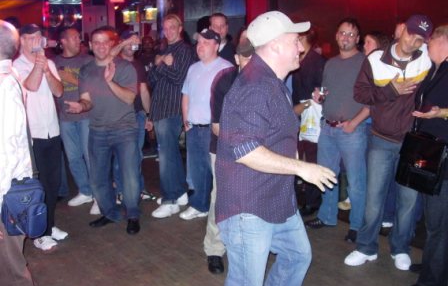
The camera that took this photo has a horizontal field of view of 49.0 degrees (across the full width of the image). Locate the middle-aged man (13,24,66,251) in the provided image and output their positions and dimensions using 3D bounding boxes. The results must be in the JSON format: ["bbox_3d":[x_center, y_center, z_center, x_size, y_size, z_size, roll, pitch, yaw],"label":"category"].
[{"bbox_3d":[-1.436,-0.048,3.870,0.470,1.750,0.430,-11,16,-42],"label":"middle-aged man"}]

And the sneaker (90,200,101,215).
[{"bbox_3d":[-1.230,0.599,4.780,0.110,0.120,0.290,-2,12,-8],"label":"sneaker"}]

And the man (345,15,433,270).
[{"bbox_3d":[1.175,0.010,3.514,0.620,1.780,0.420,2,12,11],"label":"man"}]

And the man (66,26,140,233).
[{"bbox_3d":[-1.012,-0.115,4.200,0.620,1.750,0.450,-1,12,-6],"label":"man"}]

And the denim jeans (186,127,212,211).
[{"bbox_3d":[-0.191,0.210,4.585,0.400,0.860,0.320,5,13,24],"label":"denim jeans"}]

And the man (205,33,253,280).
[{"bbox_3d":[0.101,0.071,3.440,0.540,1.690,0.360,-1,12,-6],"label":"man"}]

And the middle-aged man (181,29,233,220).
[{"bbox_3d":[-0.151,-0.167,4.508,0.510,1.730,0.340,5,13,24],"label":"middle-aged man"}]

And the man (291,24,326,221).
[{"bbox_3d":[0.784,-0.188,4.561,0.500,1.750,0.380,10,15,40],"label":"man"}]

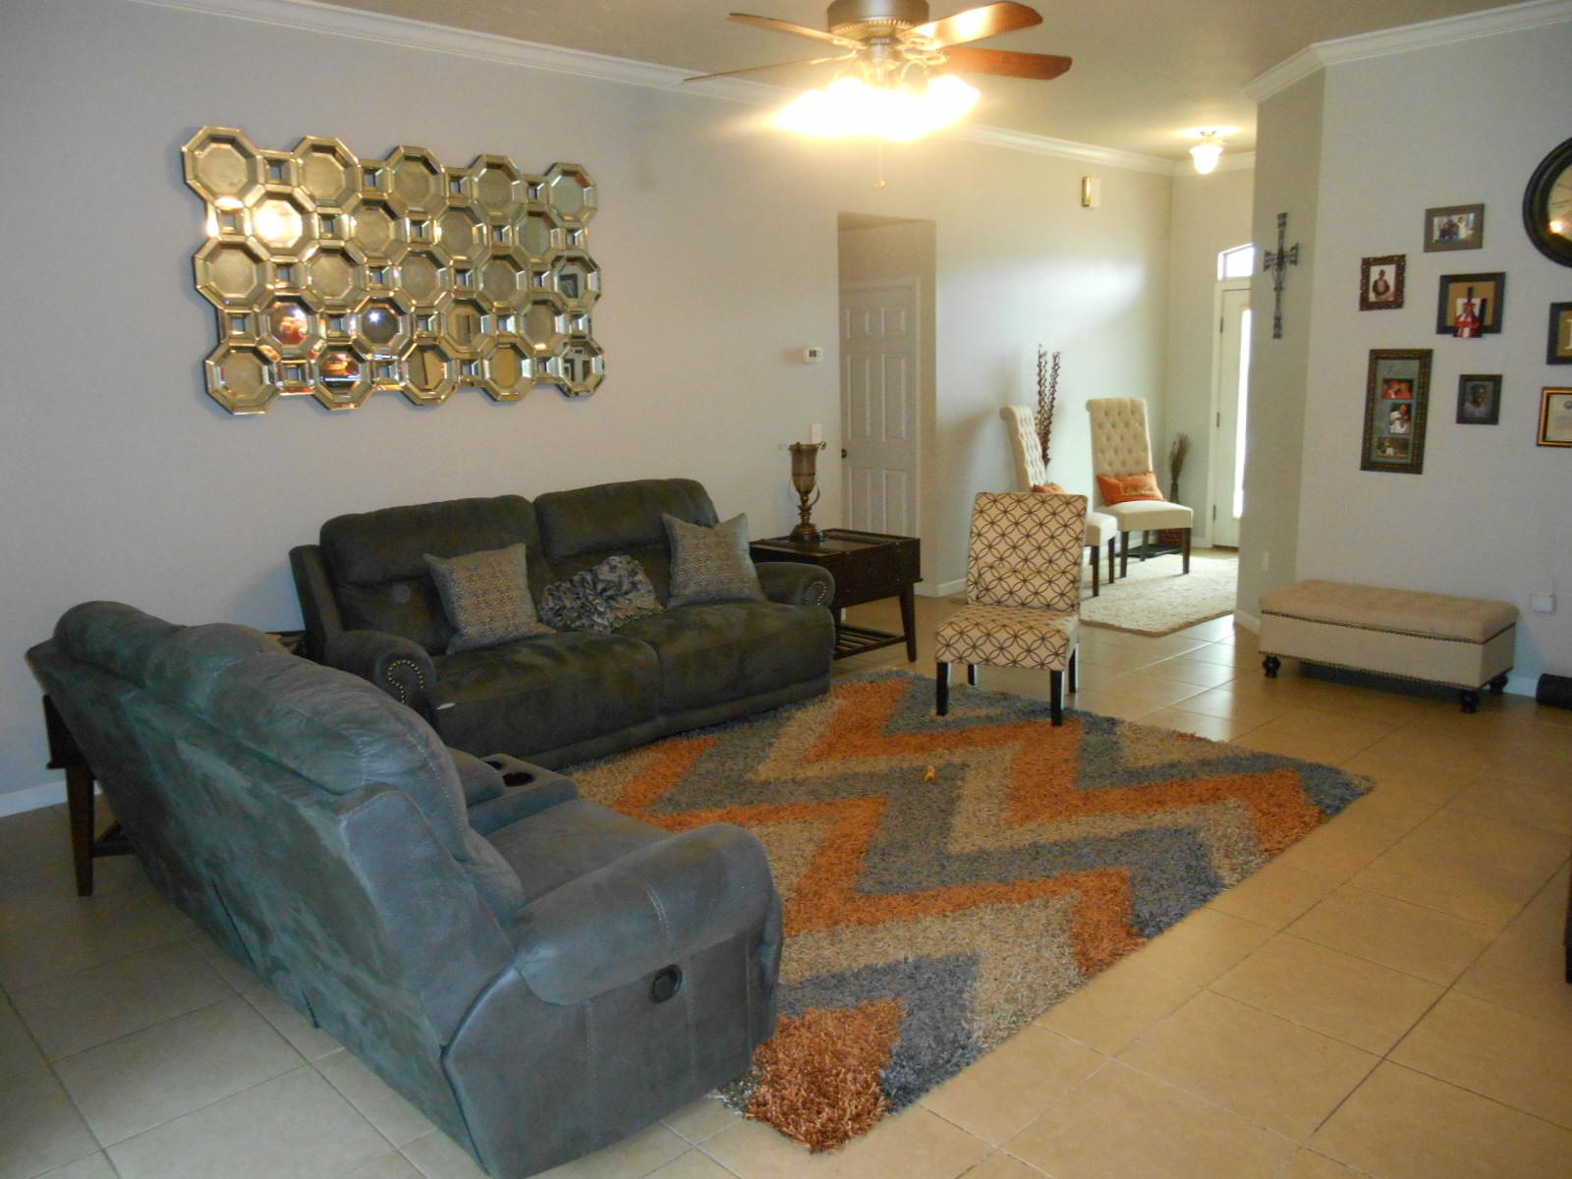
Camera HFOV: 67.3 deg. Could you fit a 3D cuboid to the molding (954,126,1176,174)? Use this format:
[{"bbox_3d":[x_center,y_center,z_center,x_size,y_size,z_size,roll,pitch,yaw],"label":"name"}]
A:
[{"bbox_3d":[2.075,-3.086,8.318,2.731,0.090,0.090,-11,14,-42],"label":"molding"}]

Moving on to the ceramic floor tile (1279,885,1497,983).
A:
[{"bbox_3d":[1.669,0.946,3.259,0.428,0.010,0.428,-11,15,-43],"label":"ceramic floor tile"}]

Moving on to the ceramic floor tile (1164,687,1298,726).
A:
[{"bbox_3d":[2.044,0.543,5.398,0.433,0.010,0.433,-11,15,-42],"label":"ceramic floor tile"}]

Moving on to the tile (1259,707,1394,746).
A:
[{"bbox_3d":[2.284,0.583,4.937,0.419,0.010,0.419,-11,14,-42],"label":"tile"}]

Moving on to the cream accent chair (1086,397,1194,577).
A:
[{"bbox_3d":[2.551,-0.751,8.597,0.530,1.230,0.690,-4,11,-12],"label":"cream accent chair"}]

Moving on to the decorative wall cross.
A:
[{"bbox_3d":[2.652,-1.680,6.337,0.030,0.650,0.430,-1,11,2],"label":"decorative wall cross"}]

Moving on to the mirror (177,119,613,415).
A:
[{"bbox_3d":[-1.595,-1.366,5.189,1.863,1.075,0.050,-11,15,-42],"label":"mirror"}]

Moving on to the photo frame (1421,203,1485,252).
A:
[{"bbox_3d":[3.040,-1.645,5.381,0.022,0.194,0.242,-11,15,-43],"label":"photo frame"}]

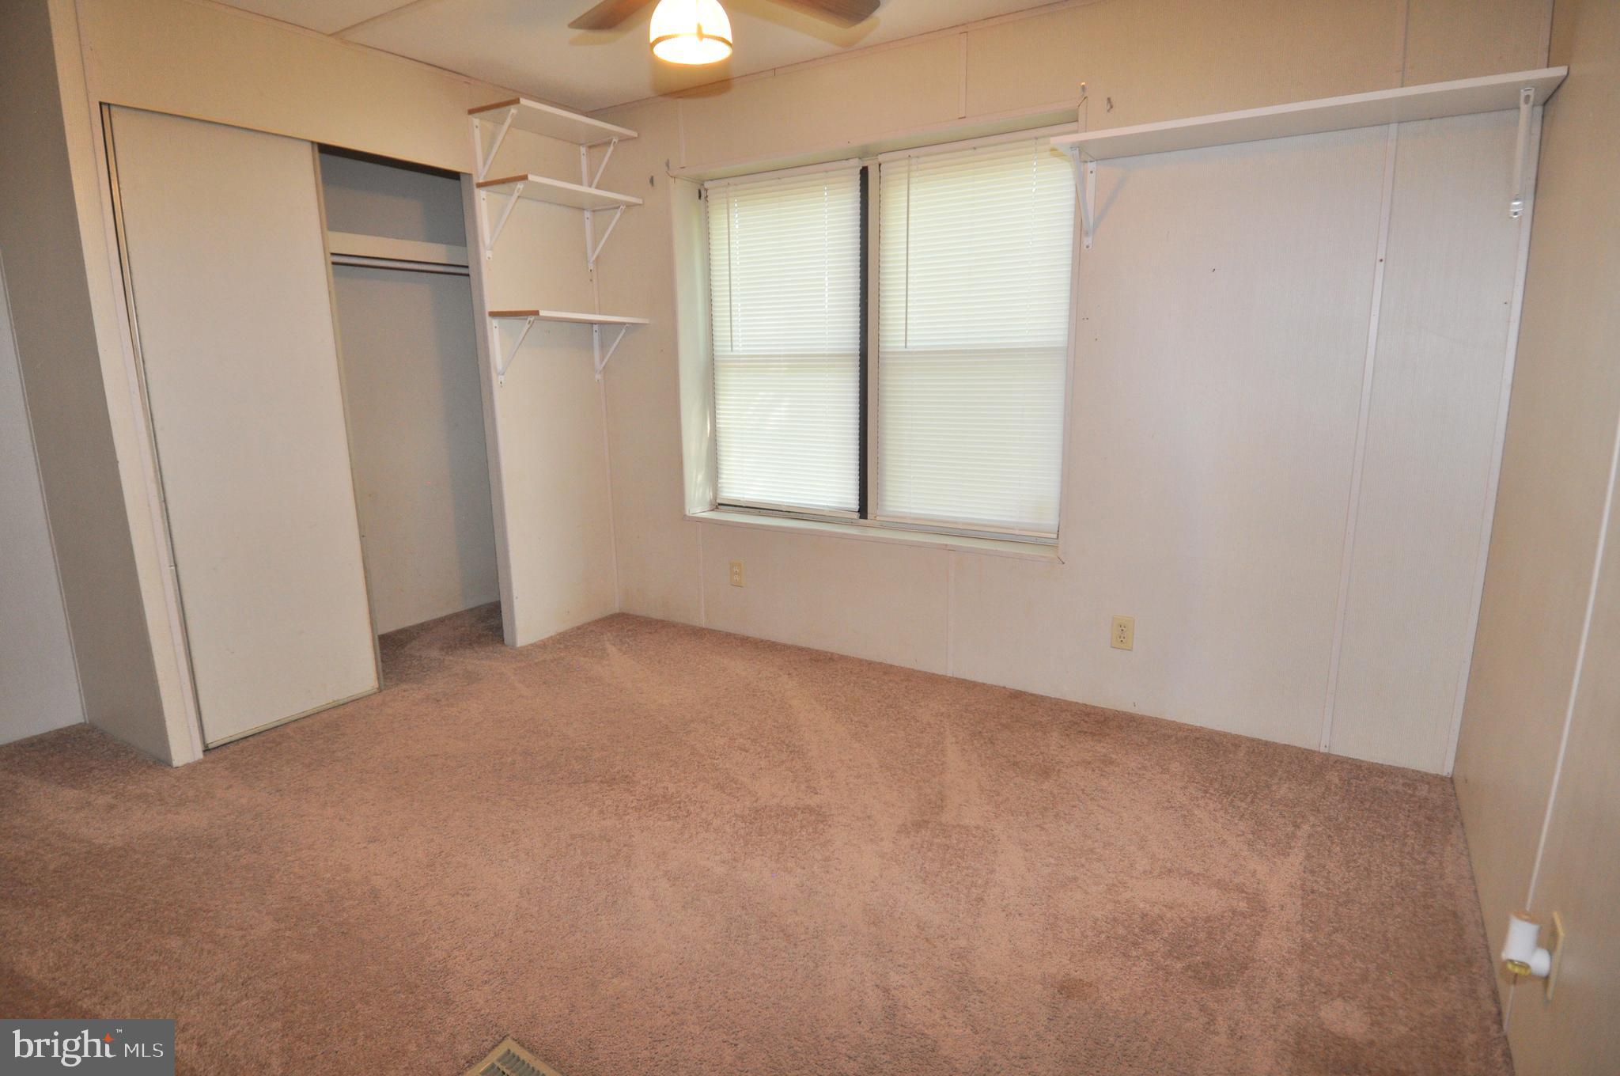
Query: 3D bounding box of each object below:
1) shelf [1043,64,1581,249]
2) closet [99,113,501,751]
[{"bbox_3d":[1.217,-0.955,2.148,1.140,0.275,0.255,7,14,33],"label":"shelf"},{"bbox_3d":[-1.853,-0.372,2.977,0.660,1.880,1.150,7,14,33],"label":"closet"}]

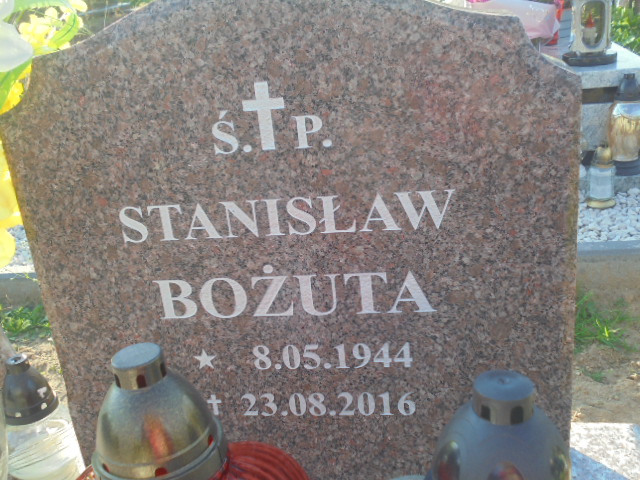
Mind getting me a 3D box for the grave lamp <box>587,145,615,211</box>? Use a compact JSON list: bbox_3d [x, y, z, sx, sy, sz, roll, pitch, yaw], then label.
[{"bbox_3d":[0.775,-0.177,1.923,0.074,0.163,0.074,3,21,22],"label":"grave lamp"}]

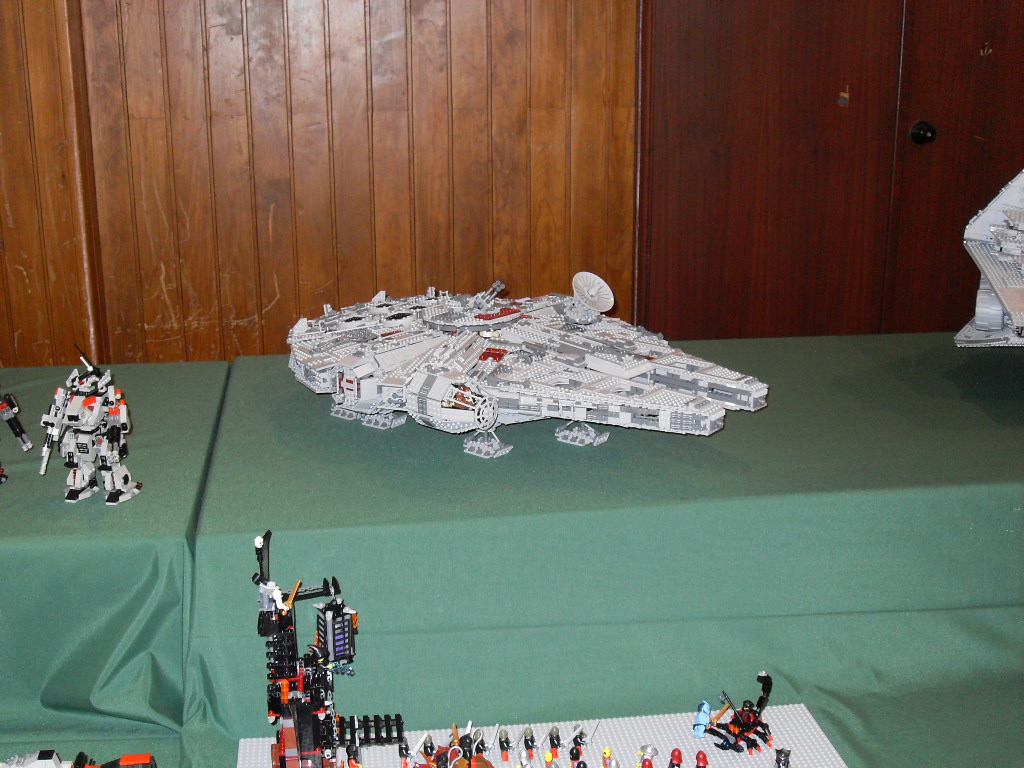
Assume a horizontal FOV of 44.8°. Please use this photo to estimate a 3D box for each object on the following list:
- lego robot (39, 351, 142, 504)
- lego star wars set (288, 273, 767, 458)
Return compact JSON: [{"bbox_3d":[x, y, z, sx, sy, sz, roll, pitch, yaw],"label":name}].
[{"bbox_3d":[-0.564,0.055,1.666,0.112,0.203,0.080,3,16,16],"label":"lego robot"},{"bbox_3d":[-0.003,-0.055,2.004,0.835,0.217,0.565,11,19,38],"label":"lego star wars set"}]

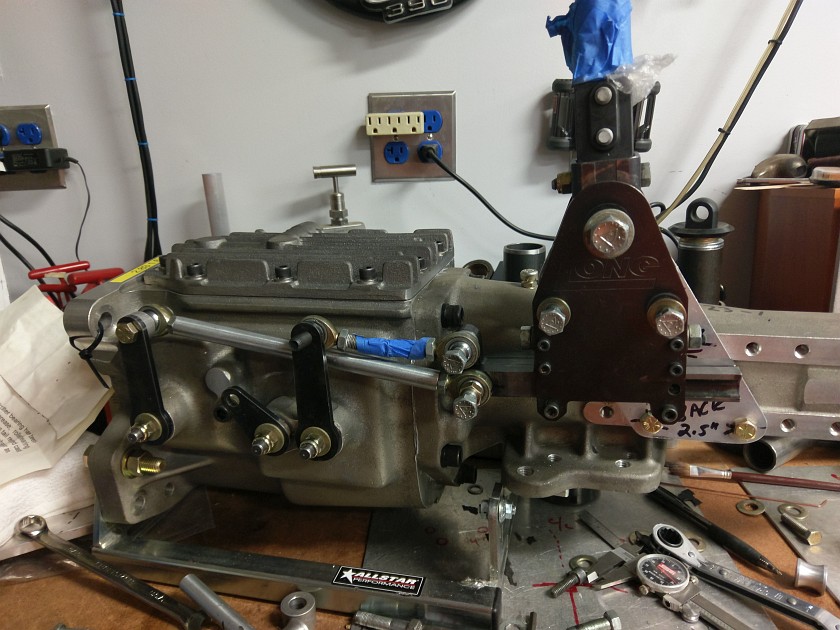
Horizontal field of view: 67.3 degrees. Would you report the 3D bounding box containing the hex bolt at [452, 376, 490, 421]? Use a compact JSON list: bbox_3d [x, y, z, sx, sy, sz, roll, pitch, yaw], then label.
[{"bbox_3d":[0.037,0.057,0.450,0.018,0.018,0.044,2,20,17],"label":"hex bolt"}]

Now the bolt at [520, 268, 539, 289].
[{"bbox_3d":[0.084,-0.028,0.485,0.014,0.015,0.014,3,19,14],"label":"bolt"}]

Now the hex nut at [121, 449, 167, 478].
[{"bbox_3d":[-0.217,0.117,0.497,0.031,0.021,0.021,3,19,14],"label":"hex nut"}]

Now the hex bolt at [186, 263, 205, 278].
[{"bbox_3d":[-0.174,-0.034,0.488,0.013,0.009,0.013,3,19,14],"label":"hex bolt"}]

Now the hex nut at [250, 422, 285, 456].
[{"bbox_3d":[-0.116,0.096,0.470,0.024,0.024,0.021,2,20,17],"label":"hex nut"}]

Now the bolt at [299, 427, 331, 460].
[{"bbox_3d":[-0.079,0.097,0.460,0.024,0.024,0.022,2,20,17],"label":"bolt"}]

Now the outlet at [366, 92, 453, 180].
[{"bbox_3d":[-0.009,-0.235,0.840,0.116,0.114,0.008,0,19,6],"label":"outlet"}]

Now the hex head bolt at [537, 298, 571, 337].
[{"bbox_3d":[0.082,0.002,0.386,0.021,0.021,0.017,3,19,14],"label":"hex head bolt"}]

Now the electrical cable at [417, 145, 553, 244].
[{"bbox_3d":[0.091,-0.162,0.848,0.190,0.130,0.050,1,20,5],"label":"electrical cable"}]

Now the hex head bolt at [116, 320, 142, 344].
[{"bbox_3d":[-0.217,0.013,0.468,0.015,0.015,0.010,3,19,14],"label":"hex head bolt"}]

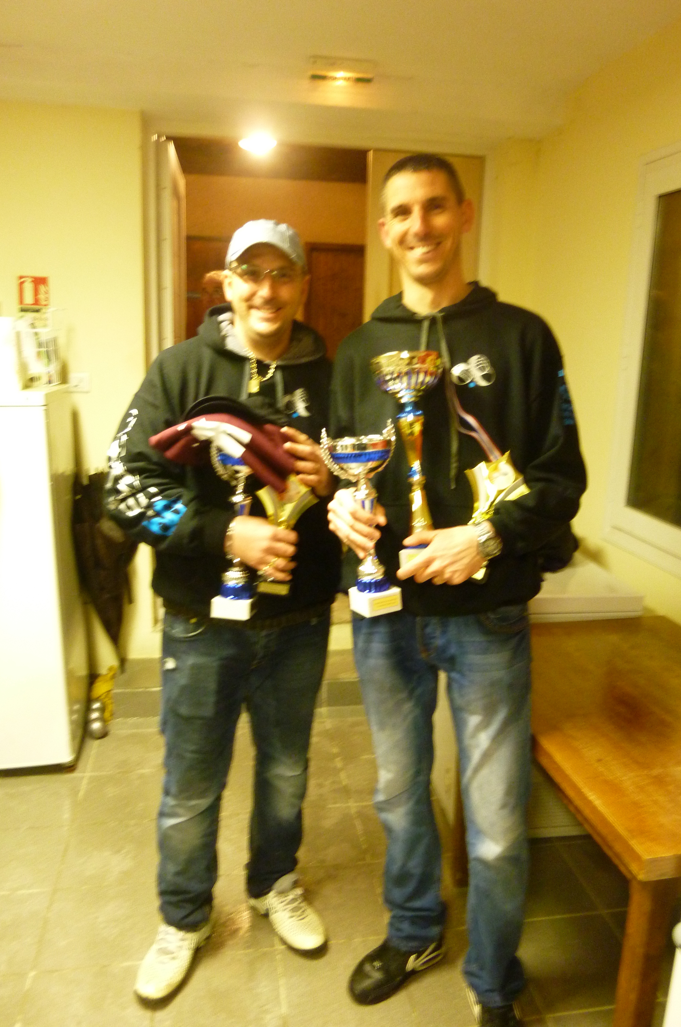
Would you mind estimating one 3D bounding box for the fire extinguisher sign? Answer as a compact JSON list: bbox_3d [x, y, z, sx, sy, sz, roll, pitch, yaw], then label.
[{"bbox_3d":[-1.234,-0.883,2.975,0.120,0.125,0.010,-1,12,-10],"label":"fire extinguisher sign"}]

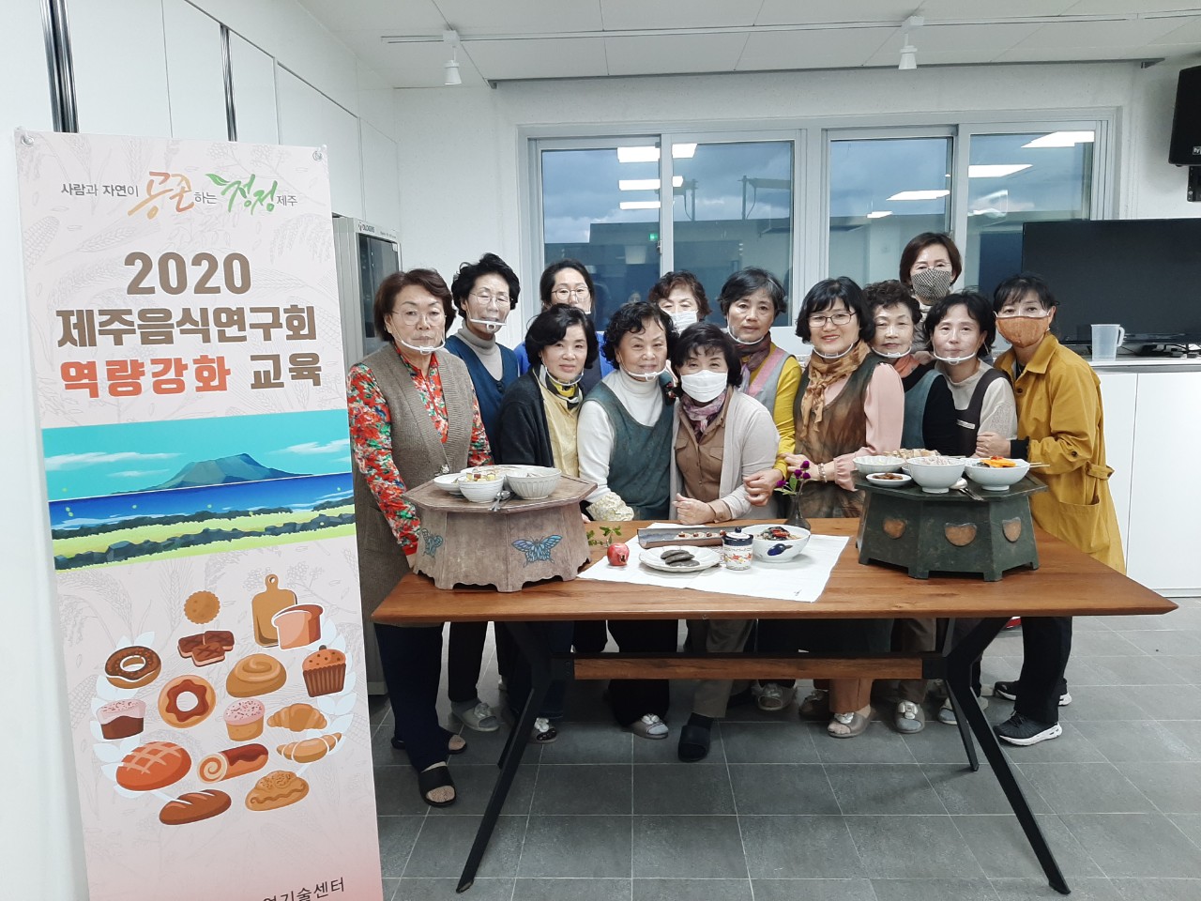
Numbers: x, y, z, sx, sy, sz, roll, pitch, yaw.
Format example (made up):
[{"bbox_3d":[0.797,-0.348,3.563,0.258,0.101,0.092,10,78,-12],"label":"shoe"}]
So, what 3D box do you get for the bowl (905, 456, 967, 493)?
[{"bbox_3d":[0.826,0.061,2.226,0.136,0.072,0.136,-1,8,3],"label":"bowl"}]

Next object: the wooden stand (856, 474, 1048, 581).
[{"bbox_3d":[0.920,0.185,2.429,0.465,0.212,0.465,0,8,12],"label":"wooden stand"}]

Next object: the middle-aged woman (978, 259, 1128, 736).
[{"bbox_3d":[1.423,0.200,2.922,0.490,1.530,0.480,6,11,44],"label":"middle-aged woman"}]

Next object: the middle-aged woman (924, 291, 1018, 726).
[{"bbox_3d":[1.206,0.225,2.967,0.450,1.480,0.440,2,9,23],"label":"middle-aged woman"}]

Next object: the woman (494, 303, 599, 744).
[{"bbox_3d":[-0.151,0.268,2.949,0.460,1.480,0.440,-5,9,-24],"label":"woman"}]

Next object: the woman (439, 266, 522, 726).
[{"bbox_3d":[-0.421,0.154,3.163,0.410,1.650,0.340,-6,9,-30],"label":"woman"}]

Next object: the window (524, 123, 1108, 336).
[{"bbox_3d":[1.084,-1.109,4.609,2.960,1.150,0.160,-1,8,3],"label":"window"}]

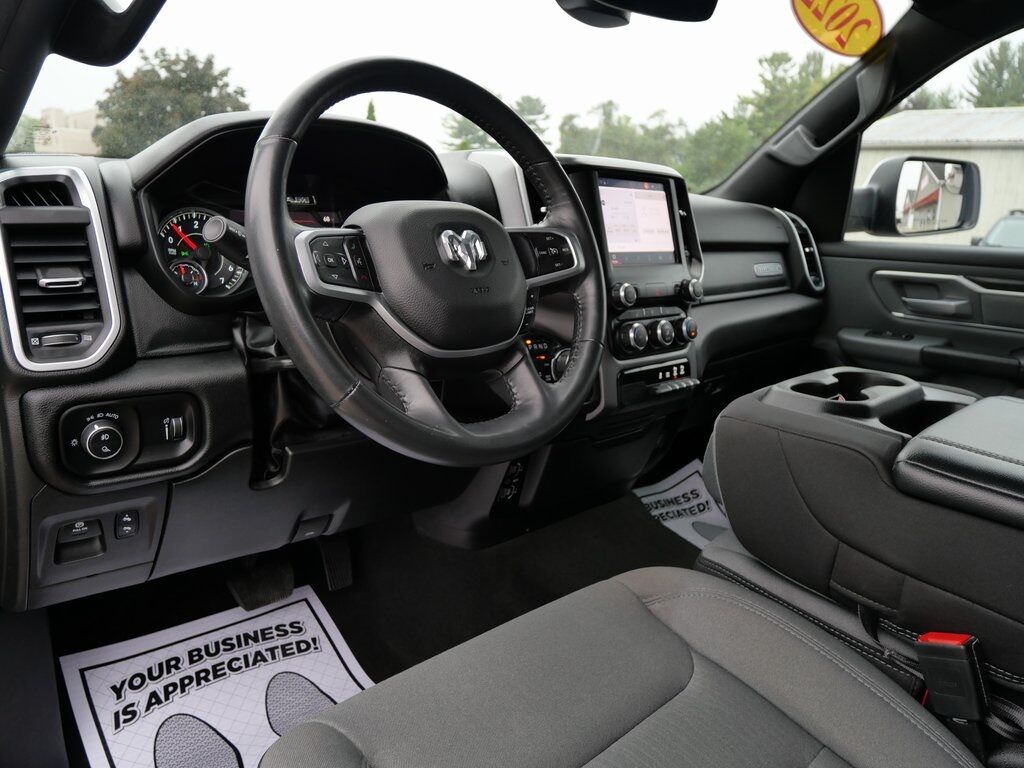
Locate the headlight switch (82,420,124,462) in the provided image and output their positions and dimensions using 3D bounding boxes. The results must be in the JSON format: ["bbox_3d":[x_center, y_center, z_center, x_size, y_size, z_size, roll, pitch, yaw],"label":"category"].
[{"bbox_3d":[-0.378,0.051,0.655,0.033,0.033,0.019,-12,14,-42],"label":"headlight switch"}]

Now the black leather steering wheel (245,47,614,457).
[{"bbox_3d":[-0.066,-0.113,0.680,0.390,0.390,0.100,-12,-4,-42],"label":"black leather steering wheel"}]

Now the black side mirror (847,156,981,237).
[{"bbox_3d":[0.989,-0.473,1.790,0.285,0.188,0.160,-5,15,-21],"label":"black side mirror"}]

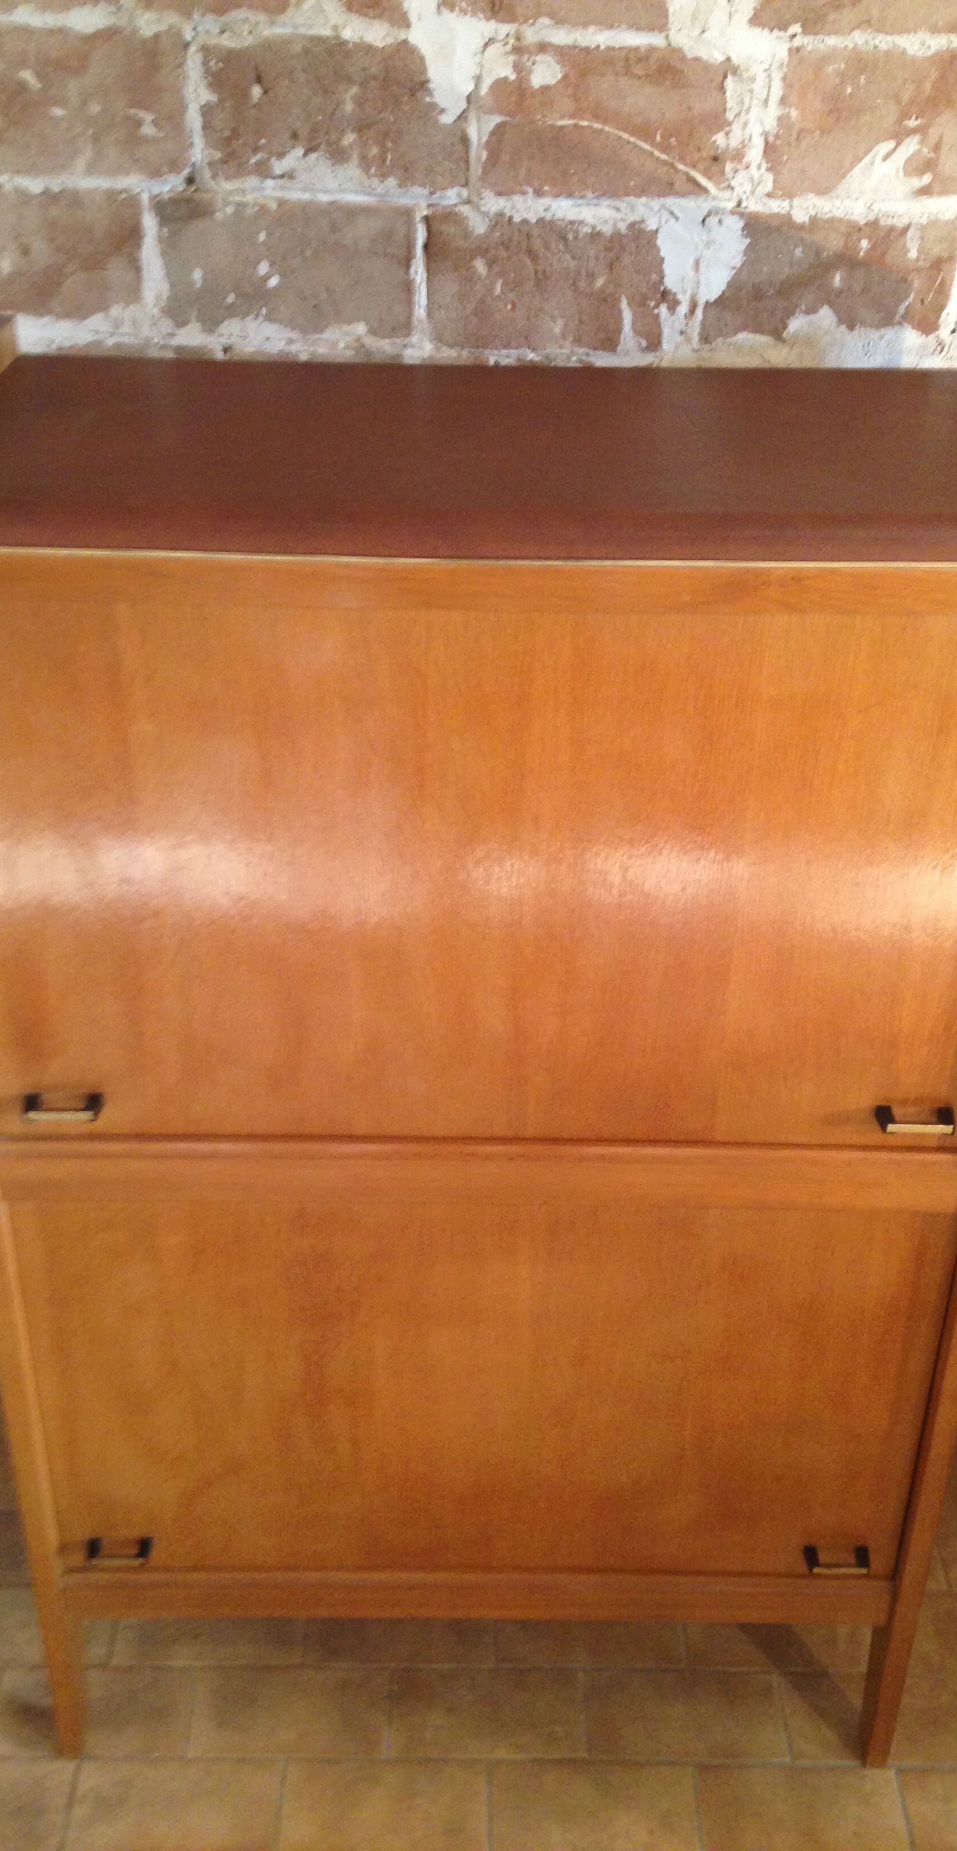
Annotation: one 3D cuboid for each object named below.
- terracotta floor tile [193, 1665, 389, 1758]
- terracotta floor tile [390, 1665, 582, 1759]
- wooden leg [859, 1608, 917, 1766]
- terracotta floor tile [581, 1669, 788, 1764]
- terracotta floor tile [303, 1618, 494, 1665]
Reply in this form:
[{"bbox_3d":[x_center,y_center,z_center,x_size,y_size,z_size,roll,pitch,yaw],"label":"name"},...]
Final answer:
[{"bbox_3d":[-0.196,0.825,1.835,0.200,0.012,0.099,0,30,0],"label":"terracotta floor tile"},{"bbox_3d":[0.010,0.827,1.834,0.200,0.012,0.099,0,30,0],"label":"terracotta floor tile"},{"bbox_3d":[0.404,0.740,1.748,0.026,0.227,0.049,0,30,0],"label":"wooden leg"},{"bbox_3d":[0.216,0.828,1.833,0.200,0.012,0.099,0,30,0],"label":"terracotta floor tile"},{"bbox_3d":[-0.086,0.773,1.925,0.200,0.012,0.099,0,30,0],"label":"terracotta floor tile"}]

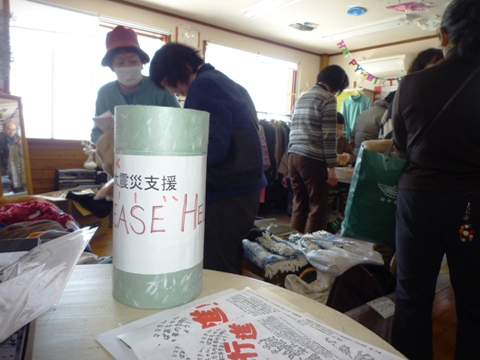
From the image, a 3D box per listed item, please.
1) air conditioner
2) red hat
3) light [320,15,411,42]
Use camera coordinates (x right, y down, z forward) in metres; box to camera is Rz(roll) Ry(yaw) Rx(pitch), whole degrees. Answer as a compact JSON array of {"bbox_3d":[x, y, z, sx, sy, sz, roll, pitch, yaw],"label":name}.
[{"bbox_3d":[2.223,-1.717,5.331,0.205,0.260,0.790,-2,9,-36],"label":"air conditioner"},{"bbox_3d":[-0.618,-0.727,1.880,0.260,0.190,0.275,-2,11,-15],"label":"red hat"},{"bbox_3d":[1.660,-2.019,4.724,0.230,0.085,1.270,-2,9,-36],"label":"light"}]

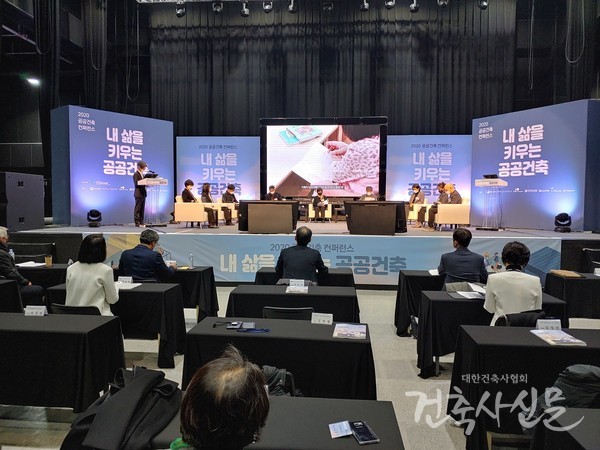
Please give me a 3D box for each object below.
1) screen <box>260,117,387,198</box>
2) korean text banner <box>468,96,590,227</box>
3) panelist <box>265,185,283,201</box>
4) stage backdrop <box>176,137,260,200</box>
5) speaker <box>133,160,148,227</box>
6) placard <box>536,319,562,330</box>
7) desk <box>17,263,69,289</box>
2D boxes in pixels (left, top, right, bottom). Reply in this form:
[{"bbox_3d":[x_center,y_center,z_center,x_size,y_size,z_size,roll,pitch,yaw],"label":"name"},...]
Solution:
[{"bbox_3d":[0.797,-2.210,15.118,4.360,2.950,0.250,1,3,4],"label":"screen"},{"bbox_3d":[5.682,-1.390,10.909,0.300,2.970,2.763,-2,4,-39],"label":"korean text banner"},{"bbox_3d":[-0.831,-0.658,13.588,0.550,1.160,0.700,1,3,4],"label":"panelist"},{"bbox_3d":[-2.906,-1.665,15.665,3.020,3.000,0.150,0,3,4],"label":"stage backdrop"},{"bbox_3d":[-3.940,-0.754,10.642,0.380,1.600,0.480,2,3,24],"label":"speaker"},{"bbox_3d":[1.790,0.714,3.131,0.170,0.085,0.060,1,3,4],"label":"placard"},{"bbox_3d":[-3.756,0.946,5.975,1.270,0.755,0.460,1,3,5],"label":"desk"}]

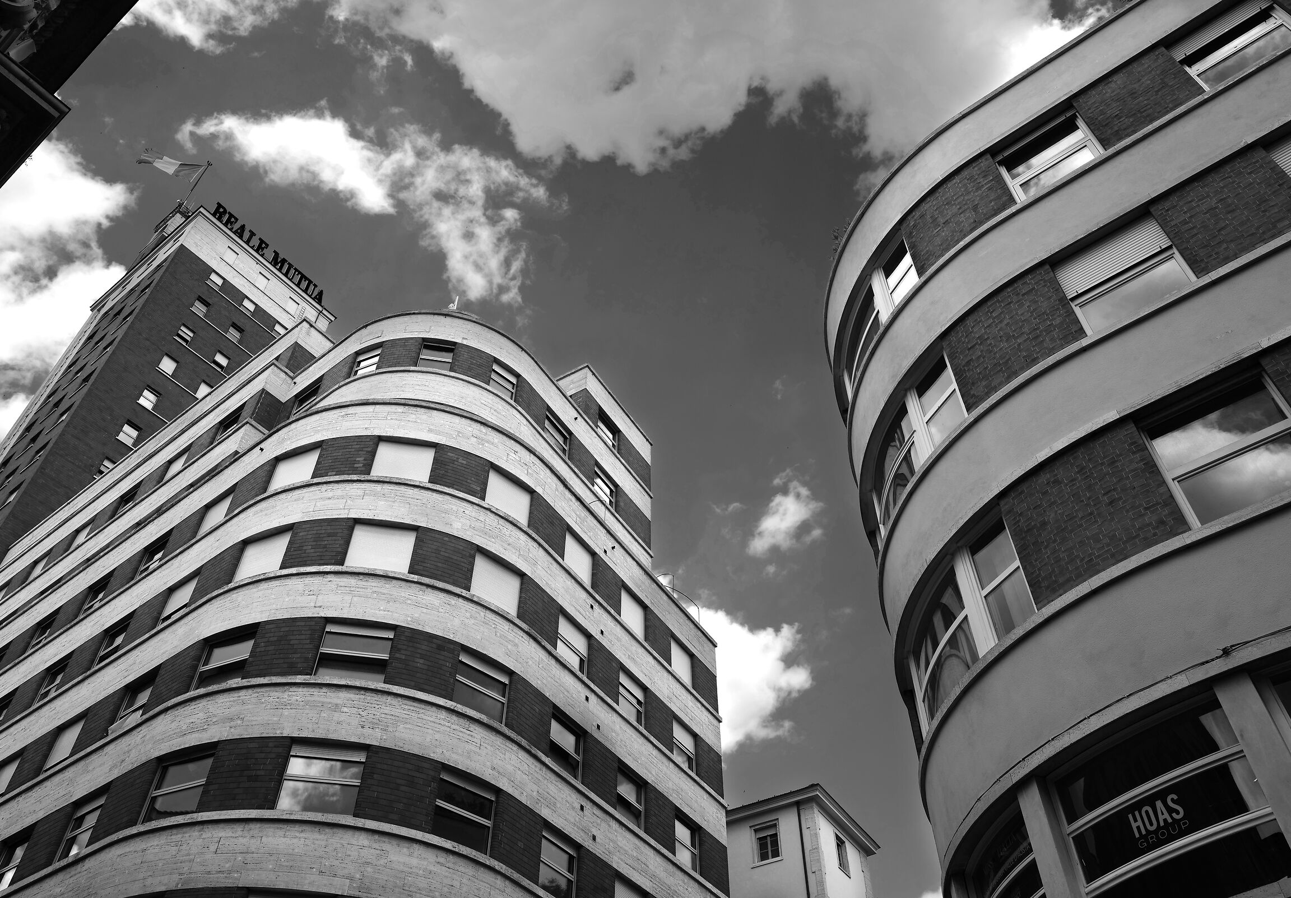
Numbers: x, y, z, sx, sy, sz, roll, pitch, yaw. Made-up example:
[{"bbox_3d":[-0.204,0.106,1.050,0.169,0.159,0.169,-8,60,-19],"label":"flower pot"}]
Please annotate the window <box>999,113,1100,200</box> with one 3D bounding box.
[{"bbox_3d":[6.413,-4.540,16.558,1.462,1.518,0.150,-30,-54,24],"label":"window"}]

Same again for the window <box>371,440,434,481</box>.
[{"bbox_3d":[-7.349,0.514,31.795,1.768,1.645,0.150,7,-48,-7],"label":"window"}]

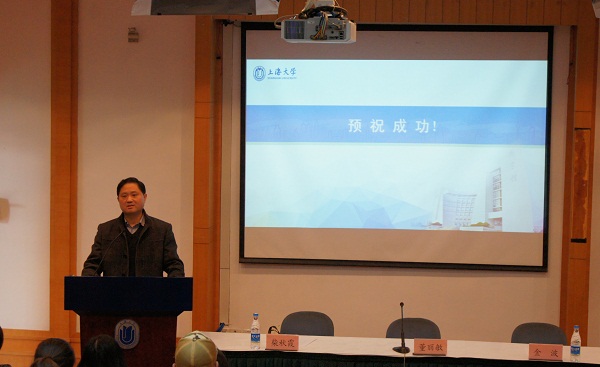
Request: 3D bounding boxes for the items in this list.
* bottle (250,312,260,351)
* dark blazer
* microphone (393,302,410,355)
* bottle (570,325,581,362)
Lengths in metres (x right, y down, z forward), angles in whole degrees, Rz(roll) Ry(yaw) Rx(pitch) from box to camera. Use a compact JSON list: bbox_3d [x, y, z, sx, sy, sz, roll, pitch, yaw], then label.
[{"bbox_3d":[-0.273,0.908,8.412,0.062,0.225,0.062,1,4,0],"label":"bottle"},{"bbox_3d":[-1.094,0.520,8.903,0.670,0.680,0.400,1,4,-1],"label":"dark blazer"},{"bbox_3d":[0.629,0.882,8.428,0.110,0.300,0.140,1,4,7],"label":"microphone"},{"bbox_3d":[1.652,0.952,8.158,0.062,0.225,0.062,1,4,0],"label":"bottle"}]

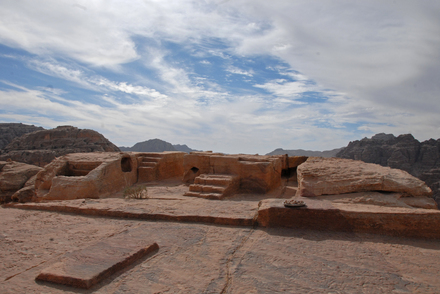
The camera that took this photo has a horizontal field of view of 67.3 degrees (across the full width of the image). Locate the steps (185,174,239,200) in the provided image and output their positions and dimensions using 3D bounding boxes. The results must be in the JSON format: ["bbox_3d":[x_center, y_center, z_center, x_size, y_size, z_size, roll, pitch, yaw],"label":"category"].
[{"bbox_3d":[-0.274,1.164,9.960,1.200,0.600,1.150,0,-1,24],"label":"steps"}]

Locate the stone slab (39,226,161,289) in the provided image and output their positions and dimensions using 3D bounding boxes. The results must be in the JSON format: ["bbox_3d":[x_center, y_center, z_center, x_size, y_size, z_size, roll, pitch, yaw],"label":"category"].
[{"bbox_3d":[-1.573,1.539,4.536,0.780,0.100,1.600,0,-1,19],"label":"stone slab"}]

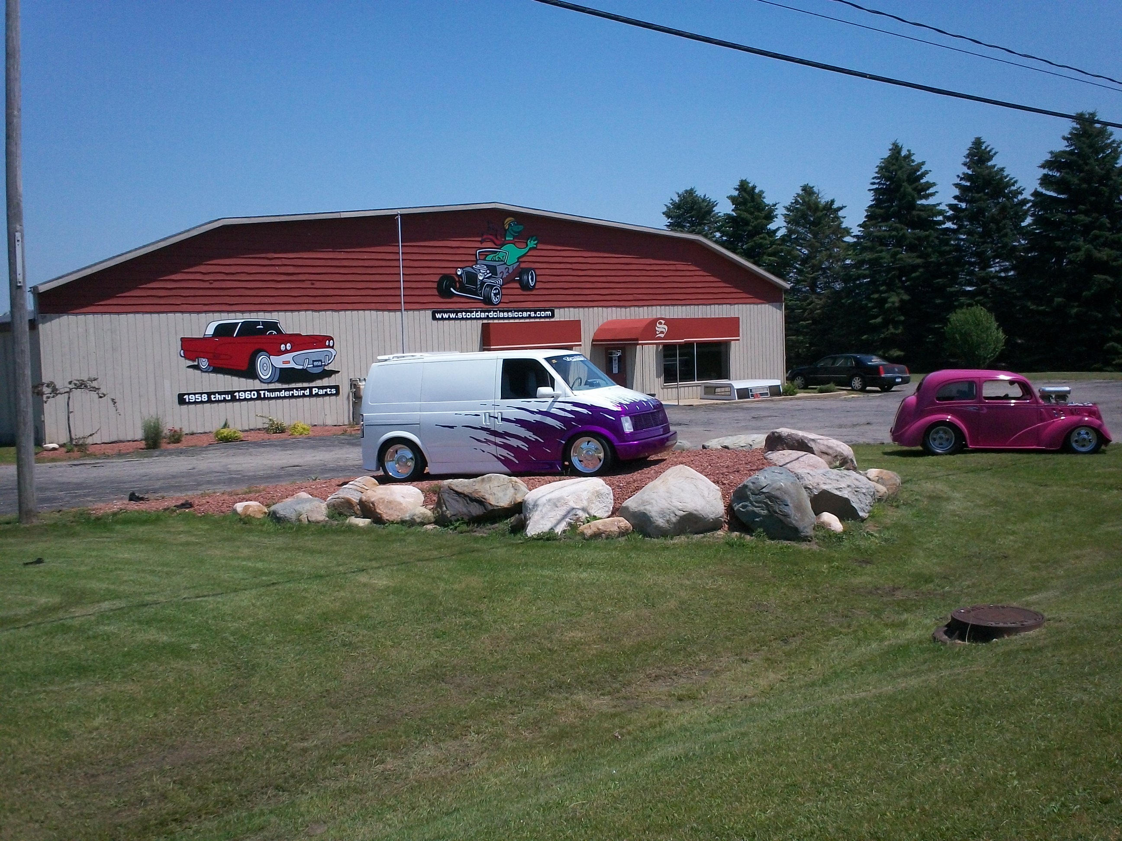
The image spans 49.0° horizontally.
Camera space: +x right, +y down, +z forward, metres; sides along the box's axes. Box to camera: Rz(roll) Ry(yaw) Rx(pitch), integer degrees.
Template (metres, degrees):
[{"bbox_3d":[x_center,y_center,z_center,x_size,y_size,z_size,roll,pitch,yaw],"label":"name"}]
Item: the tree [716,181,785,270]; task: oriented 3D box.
[{"bbox_3d":[11.651,-9.102,76.433,4.900,11.530,4.900,-1,4,9],"label":"tree"}]

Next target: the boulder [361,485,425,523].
[{"bbox_3d":[-2.050,1.020,15.000,0.780,0.460,0.600,-2,4,-8],"label":"boulder"}]

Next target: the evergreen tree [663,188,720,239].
[{"bbox_3d":[8.458,-8.849,78.384,5.800,11.808,5.800,-1,4,6],"label":"evergreen tree"}]

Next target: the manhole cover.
[{"bbox_3d":[2.926,1.384,8.400,0.740,0.150,0.720,0,5,19],"label":"manhole cover"}]

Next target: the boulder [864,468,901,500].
[{"bbox_3d":[3.860,0.764,14.800,0.460,0.360,0.420,-1,5,0],"label":"boulder"}]

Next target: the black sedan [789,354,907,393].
[{"bbox_3d":[11.377,-1.966,49.209,1.900,1.460,5.250,-5,5,-36],"label":"black sedan"}]

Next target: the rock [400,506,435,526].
[{"bbox_3d":[-1.757,1.151,15.060,0.420,0.240,0.320,-2,4,-7],"label":"rock"}]

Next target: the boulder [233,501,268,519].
[{"bbox_3d":[-3.653,1.053,14.500,0.400,0.200,0.300,-1,5,0],"label":"boulder"}]

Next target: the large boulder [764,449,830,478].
[{"bbox_3d":[3.011,0.564,15.700,0.860,0.430,0.680,-1,5,0],"label":"large boulder"}]

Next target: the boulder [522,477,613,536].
[{"bbox_3d":[0.066,0.975,14.322,1.030,0.650,0.750,-2,4,0],"label":"boulder"}]

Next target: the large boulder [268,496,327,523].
[{"bbox_3d":[-3.011,1.022,14.150,0.680,0.320,0.500,-1,5,0],"label":"large boulder"}]

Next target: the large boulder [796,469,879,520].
[{"bbox_3d":[3.022,0.826,13.500,0.940,0.500,0.720,-1,5,0],"label":"large boulder"}]

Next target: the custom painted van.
[{"bbox_3d":[-0.578,-0.115,17.746,4.280,1.780,1.920,-2,3,22],"label":"custom painted van"}]

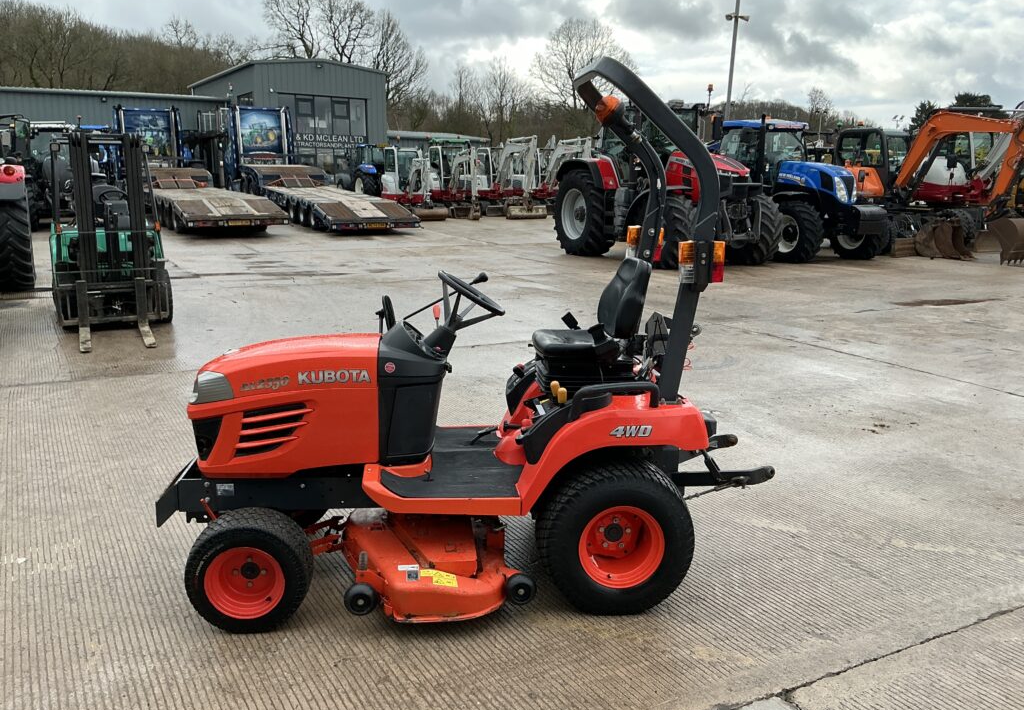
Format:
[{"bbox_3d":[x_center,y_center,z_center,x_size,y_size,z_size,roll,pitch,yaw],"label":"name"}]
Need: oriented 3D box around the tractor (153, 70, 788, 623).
[{"bbox_3d":[-0.127,-0.112,3.507,2.520,2.110,1.280,0,12,-8],"label":"tractor"}]

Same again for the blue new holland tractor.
[{"bbox_3d":[6.331,-3.911,19.580,2.480,3.100,5.150,-5,14,-28],"label":"blue new holland tractor"}]

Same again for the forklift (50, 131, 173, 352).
[{"bbox_3d":[-4.370,-1.412,8.806,1.180,2.100,3.600,-5,14,-28],"label":"forklift"}]

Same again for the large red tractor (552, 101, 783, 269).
[{"bbox_3d":[3.236,-3.745,17.890,2.550,3.350,5.300,-5,14,-28],"label":"large red tractor"}]

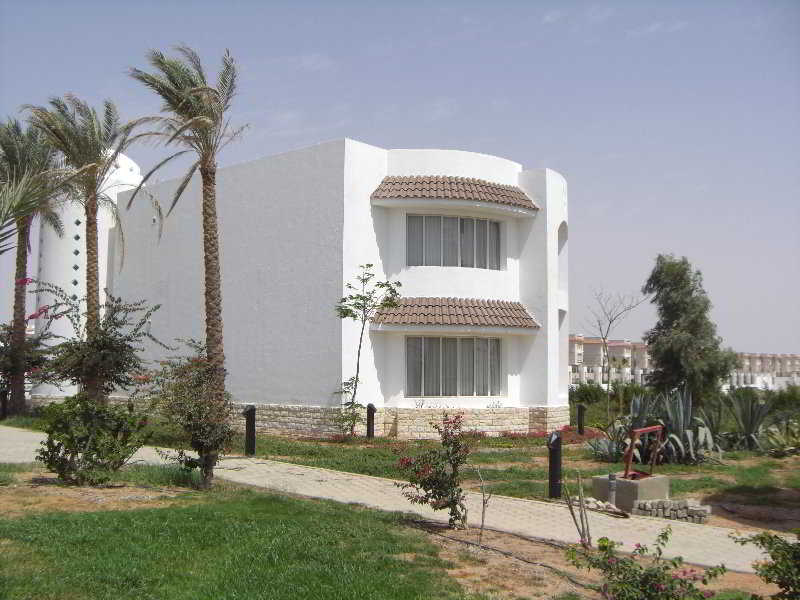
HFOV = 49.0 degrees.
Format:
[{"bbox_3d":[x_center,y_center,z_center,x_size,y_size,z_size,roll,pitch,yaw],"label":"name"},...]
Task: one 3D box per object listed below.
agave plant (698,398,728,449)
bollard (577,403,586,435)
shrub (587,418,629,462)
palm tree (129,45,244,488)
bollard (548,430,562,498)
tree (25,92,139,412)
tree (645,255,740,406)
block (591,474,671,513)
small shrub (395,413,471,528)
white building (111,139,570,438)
[{"bbox_3d":[7.547,3.050,21.249,0.901,1.219,0.901,0,-5,0],"label":"agave plant"},{"bbox_3d":[5.214,3.428,25.300,0.200,0.900,0.200,-2,-5,24],"label":"bollard"},{"bbox_3d":[4.411,2.946,18.694,0.933,0.933,0.933,0,-5,0],"label":"shrub"},{"bbox_3d":[-2.880,-0.468,11.900,1.600,5.950,1.700,0,-4,0],"label":"palm tree"},{"bbox_3d":[2.118,2.248,12.000,0.175,0.910,0.180,-3,-6,40],"label":"bollard"},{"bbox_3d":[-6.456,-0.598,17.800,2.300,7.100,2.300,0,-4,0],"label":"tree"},{"bbox_3d":[8.601,1.258,26.000,2.850,5.200,2.800,0,-4,0],"label":"tree"},{"bbox_3d":[3.104,2.597,11.888,0.784,0.403,0.700,4,-6,-42],"label":"block"},{"bbox_3d":[0.348,1.825,9.400,0.820,1.230,0.800,0,-4,0],"label":"small shrub"},{"bbox_3d":[-1.975,0.147,29.447,14.300,8.050,9.400,-4,-6,44],"label":"white building"}]

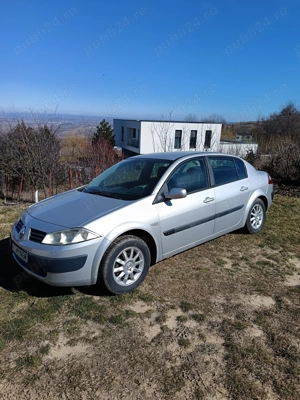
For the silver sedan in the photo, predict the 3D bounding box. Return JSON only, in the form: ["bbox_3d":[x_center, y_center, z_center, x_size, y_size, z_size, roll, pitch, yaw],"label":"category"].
[{"bbox_3d":[0.297,-0.066,4.372,4.480,1.450,1.790,-12,17,-40],"label":"silver sedan"}]

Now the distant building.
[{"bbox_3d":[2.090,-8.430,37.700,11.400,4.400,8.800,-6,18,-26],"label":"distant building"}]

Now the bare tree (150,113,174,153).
[{"bbox_3d":[0.738,-3.766,17.638,1.600,3.400,1.600,3,16,2],"label":"bare tree"}]

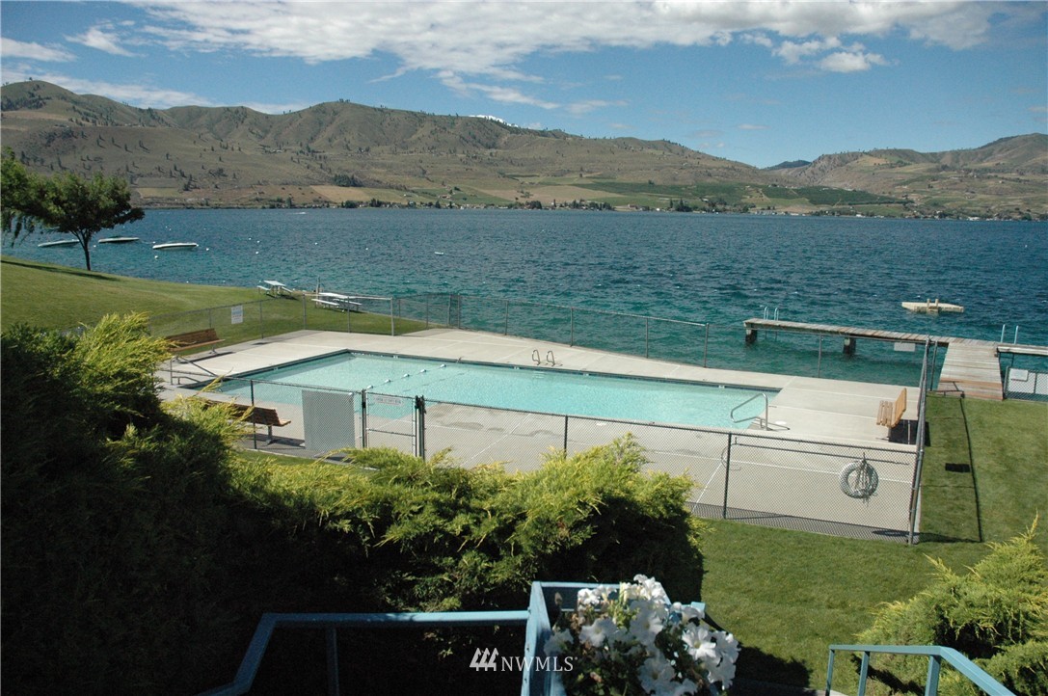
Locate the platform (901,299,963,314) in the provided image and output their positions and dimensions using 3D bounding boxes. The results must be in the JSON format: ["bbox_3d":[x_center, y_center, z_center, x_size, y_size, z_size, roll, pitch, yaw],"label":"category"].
[{"bbox_3d":[25.992,-2.708,50.000,2.900,0.800,2.300,2,10,5],"label":"platform"}]

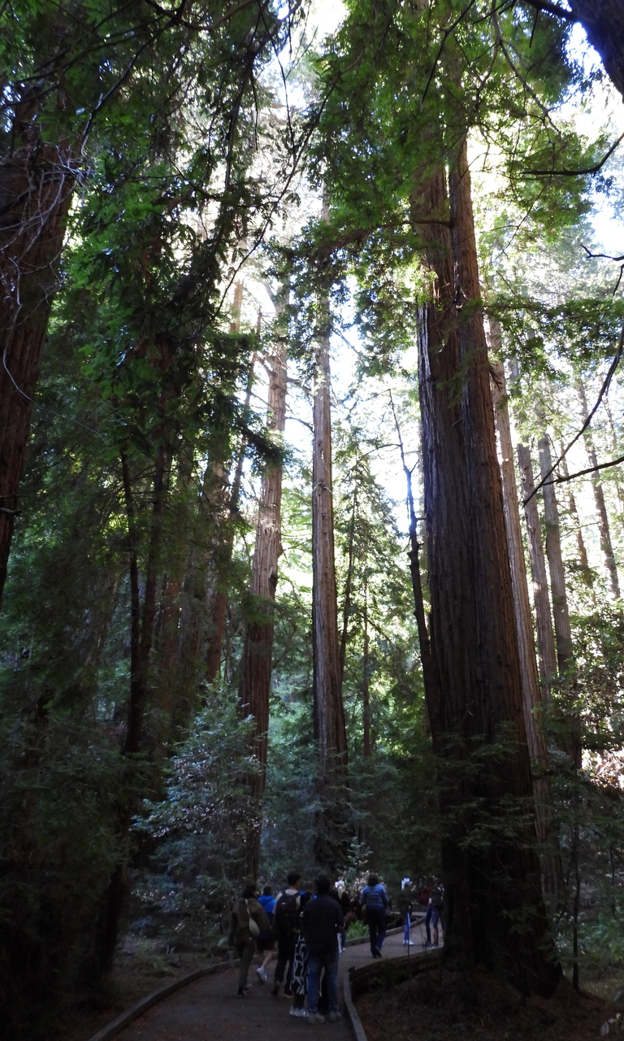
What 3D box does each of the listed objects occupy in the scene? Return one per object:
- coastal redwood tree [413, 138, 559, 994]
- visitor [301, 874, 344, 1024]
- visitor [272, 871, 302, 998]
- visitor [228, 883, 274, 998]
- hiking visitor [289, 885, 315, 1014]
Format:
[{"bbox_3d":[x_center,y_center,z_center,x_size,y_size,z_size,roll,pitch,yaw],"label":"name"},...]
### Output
[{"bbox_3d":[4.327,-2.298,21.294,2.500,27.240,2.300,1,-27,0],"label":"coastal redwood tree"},{"bbox_3d":[0.160,5.751,9.761,0.580,1.730,0.450,-4,-27,11],"label":"visitor"},{"bbox_3d":[-0.399,6.661,11.649,0.550,1.740,0.480,-3,-27,7],"label":"visitor"},{"bbox_3d":[-1.050,6.981,12.043,0.660,1.600,0.500,-3,-27,7],"label":"visitor"},{"bbox_3d":[-0.107,5.935,10.002,0.500,1.570,0.420,-1,-27,4],"label":"hiking visitor"}]

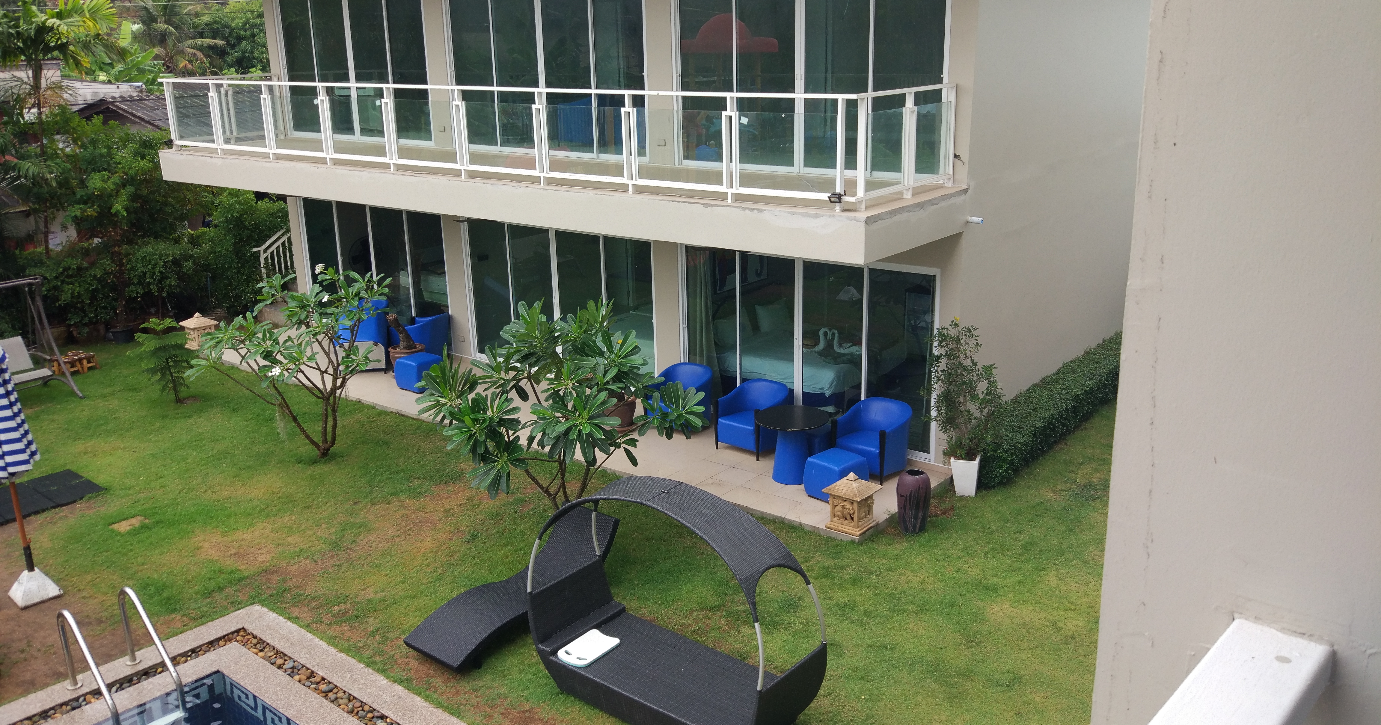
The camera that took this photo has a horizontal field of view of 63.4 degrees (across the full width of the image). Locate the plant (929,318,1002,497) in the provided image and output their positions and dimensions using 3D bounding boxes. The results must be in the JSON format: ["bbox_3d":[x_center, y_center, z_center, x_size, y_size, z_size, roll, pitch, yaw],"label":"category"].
[{"bbox_3d":[2.954,0.496,11.795,0.700,1.910,0.680,11,21,36],"label":"plant"}]

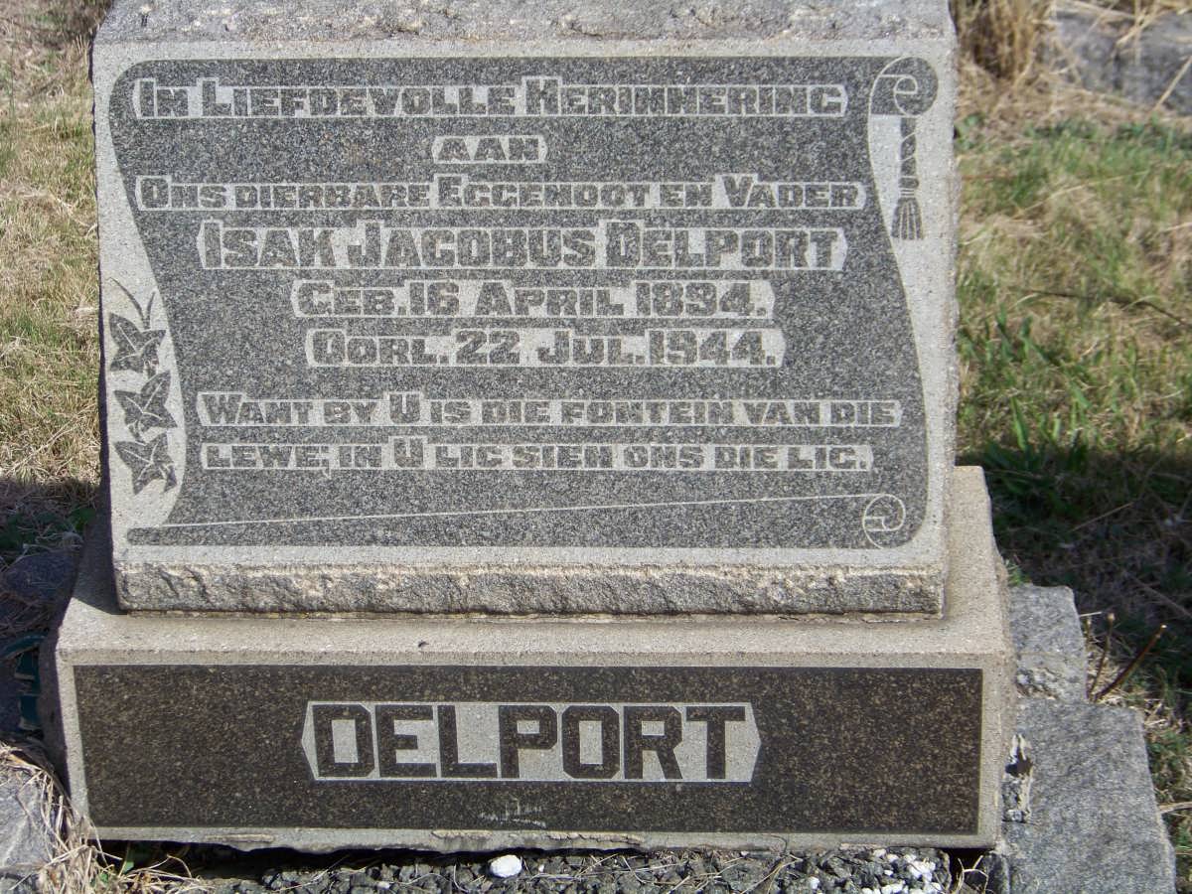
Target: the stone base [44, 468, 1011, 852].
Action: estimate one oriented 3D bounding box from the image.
[{"bbox_3d":[-0.051,0.188,3.058,0.841,0.199,0.352,0,27,3],"label":"stone base"}]

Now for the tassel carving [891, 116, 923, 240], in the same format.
[{"bbox_3d":[0.263,-0.227,2.794,0.027,0.107,0.012,0,16,3],"label":"tassel carving"}]

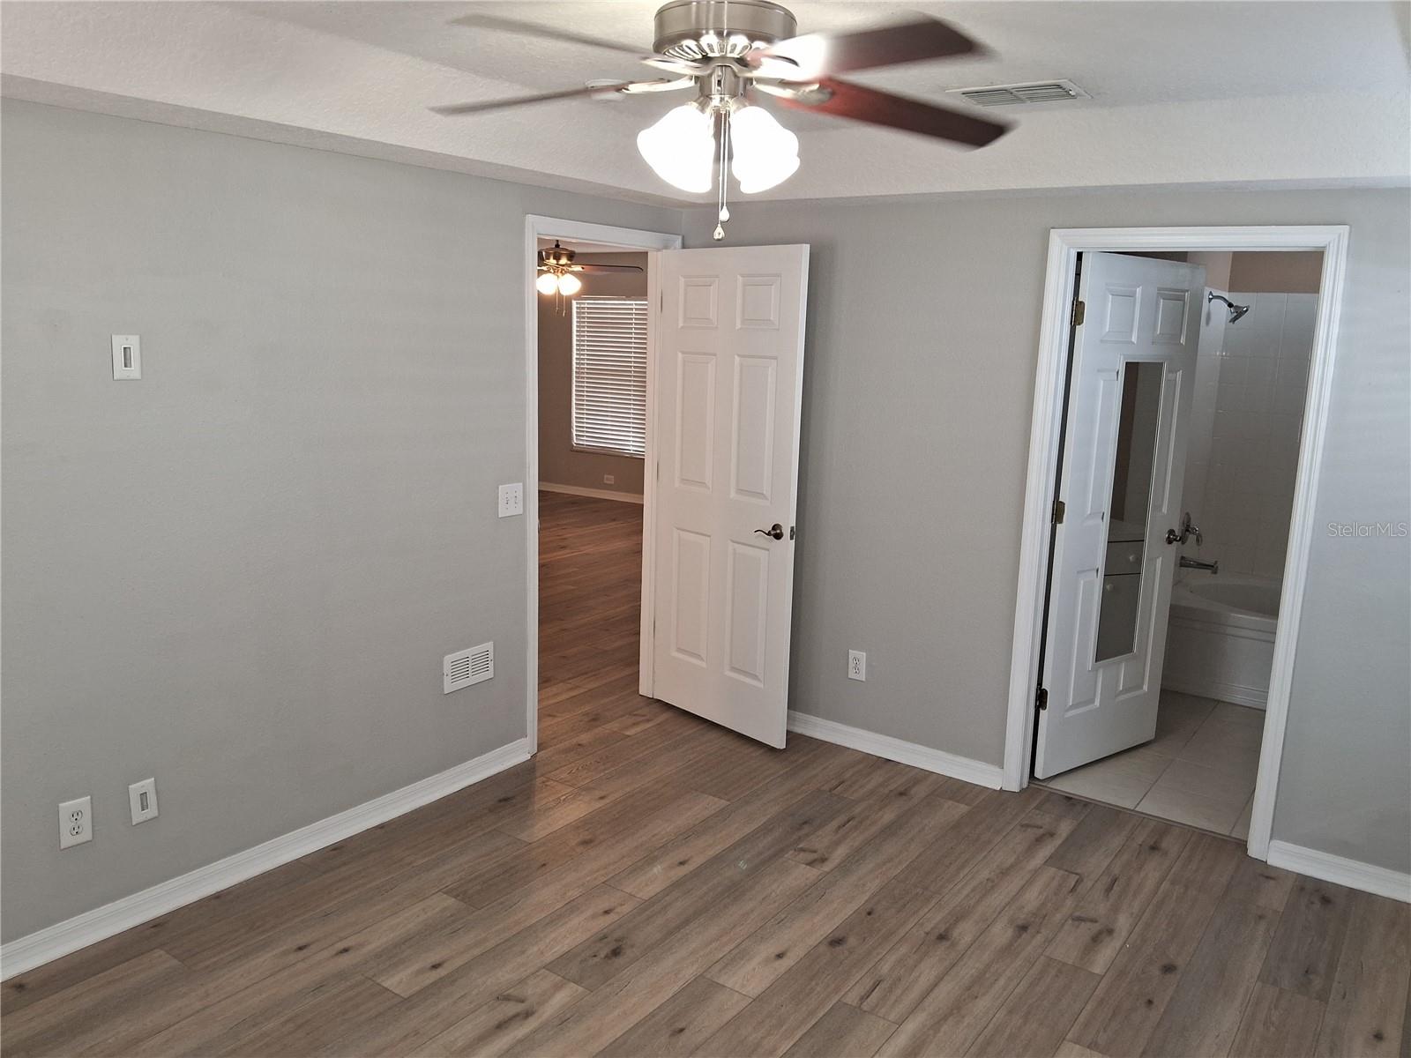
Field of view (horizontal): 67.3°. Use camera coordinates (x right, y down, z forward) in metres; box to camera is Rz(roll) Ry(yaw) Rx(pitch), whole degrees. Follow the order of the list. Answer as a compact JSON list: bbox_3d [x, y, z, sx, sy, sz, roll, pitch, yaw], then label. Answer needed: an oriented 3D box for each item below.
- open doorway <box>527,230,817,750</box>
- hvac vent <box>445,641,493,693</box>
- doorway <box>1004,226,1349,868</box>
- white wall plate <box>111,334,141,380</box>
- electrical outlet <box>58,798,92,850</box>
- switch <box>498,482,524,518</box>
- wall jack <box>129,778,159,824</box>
[{"bbox_3d":[-0.124,-0.124,4.234,0.826,2.110,0.930,9,13,35],"label":"open doorway"},{"bbox_3d":[-0.871,0.517,3.940,0.014,0.146,0.238,9,13,35],"label":"hvac vent"},{"bbox_3d":[1.591,0.034,3.710,0.920,2.100,0.130,9,13,35],"label":"doorway"},{"bbox_3d":[-1.515,-0.449,2.775,0.010,0.116,0.071,9,13,35],"label":"white wall plate"},{"bbox_3d":[-1.695,0.794,2.858,0.008,0.124,0.078,9,13,35],"label":"electrical outlet"},{"bbox_3d":[-0.729,-0.108,3.999,0.008,0.119,0.119,9,13,35],"label":"switch"},{"bbox_3d":[-1.589,0.774,3.003,0.008,0.116,0.072,9,13,35],"label":"wall jack"}]

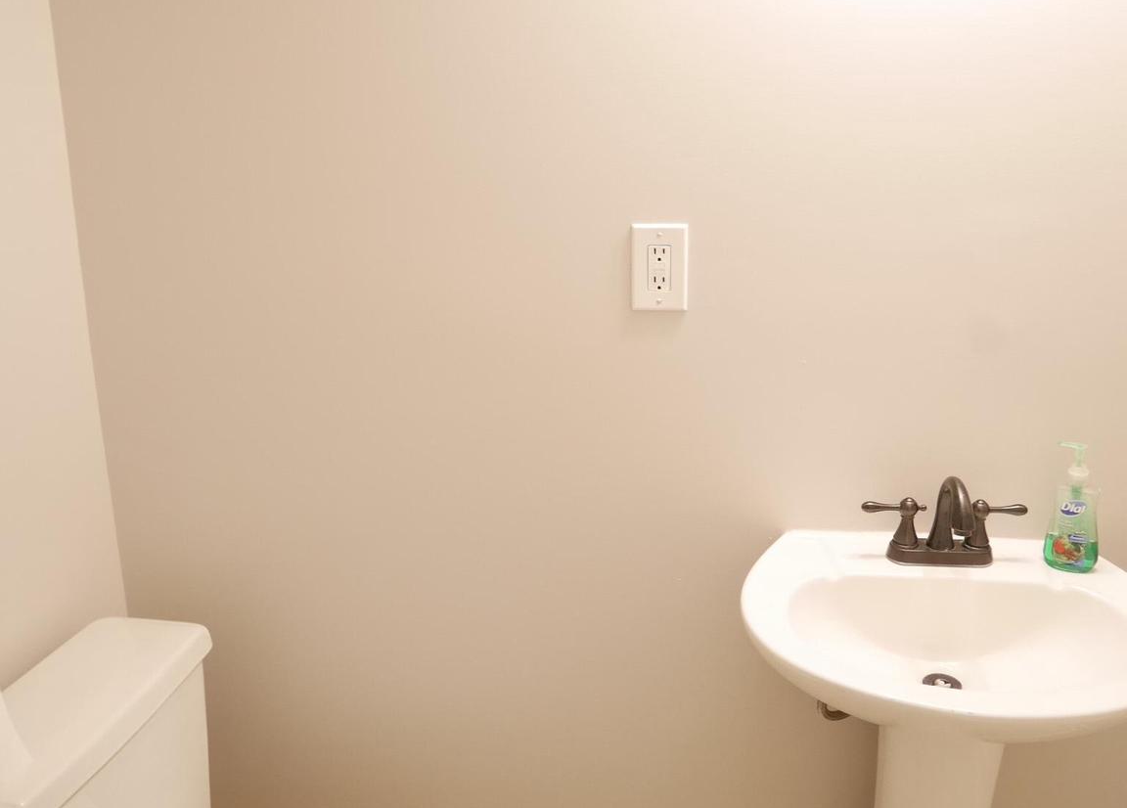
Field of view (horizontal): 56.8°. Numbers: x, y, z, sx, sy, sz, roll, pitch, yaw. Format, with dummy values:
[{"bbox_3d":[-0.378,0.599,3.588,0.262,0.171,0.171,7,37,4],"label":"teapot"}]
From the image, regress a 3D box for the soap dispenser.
[{"bbox_3d":[0.707,0.140,1.435,0.071,0.178,0.048,13,19,42],"label":"soap dispenser"}]

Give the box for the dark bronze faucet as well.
[{"bbox_3d":[0.528,0.168,1.422,0.225,0.132,0.149,1,14,7],"label":"dark bronze faucet"}]

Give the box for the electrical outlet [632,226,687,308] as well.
[{"bbox_3d":[0.141,-0.199,1.518,0.080,0.125,0.008,1,14,7],"label":"electrical outlet"}]

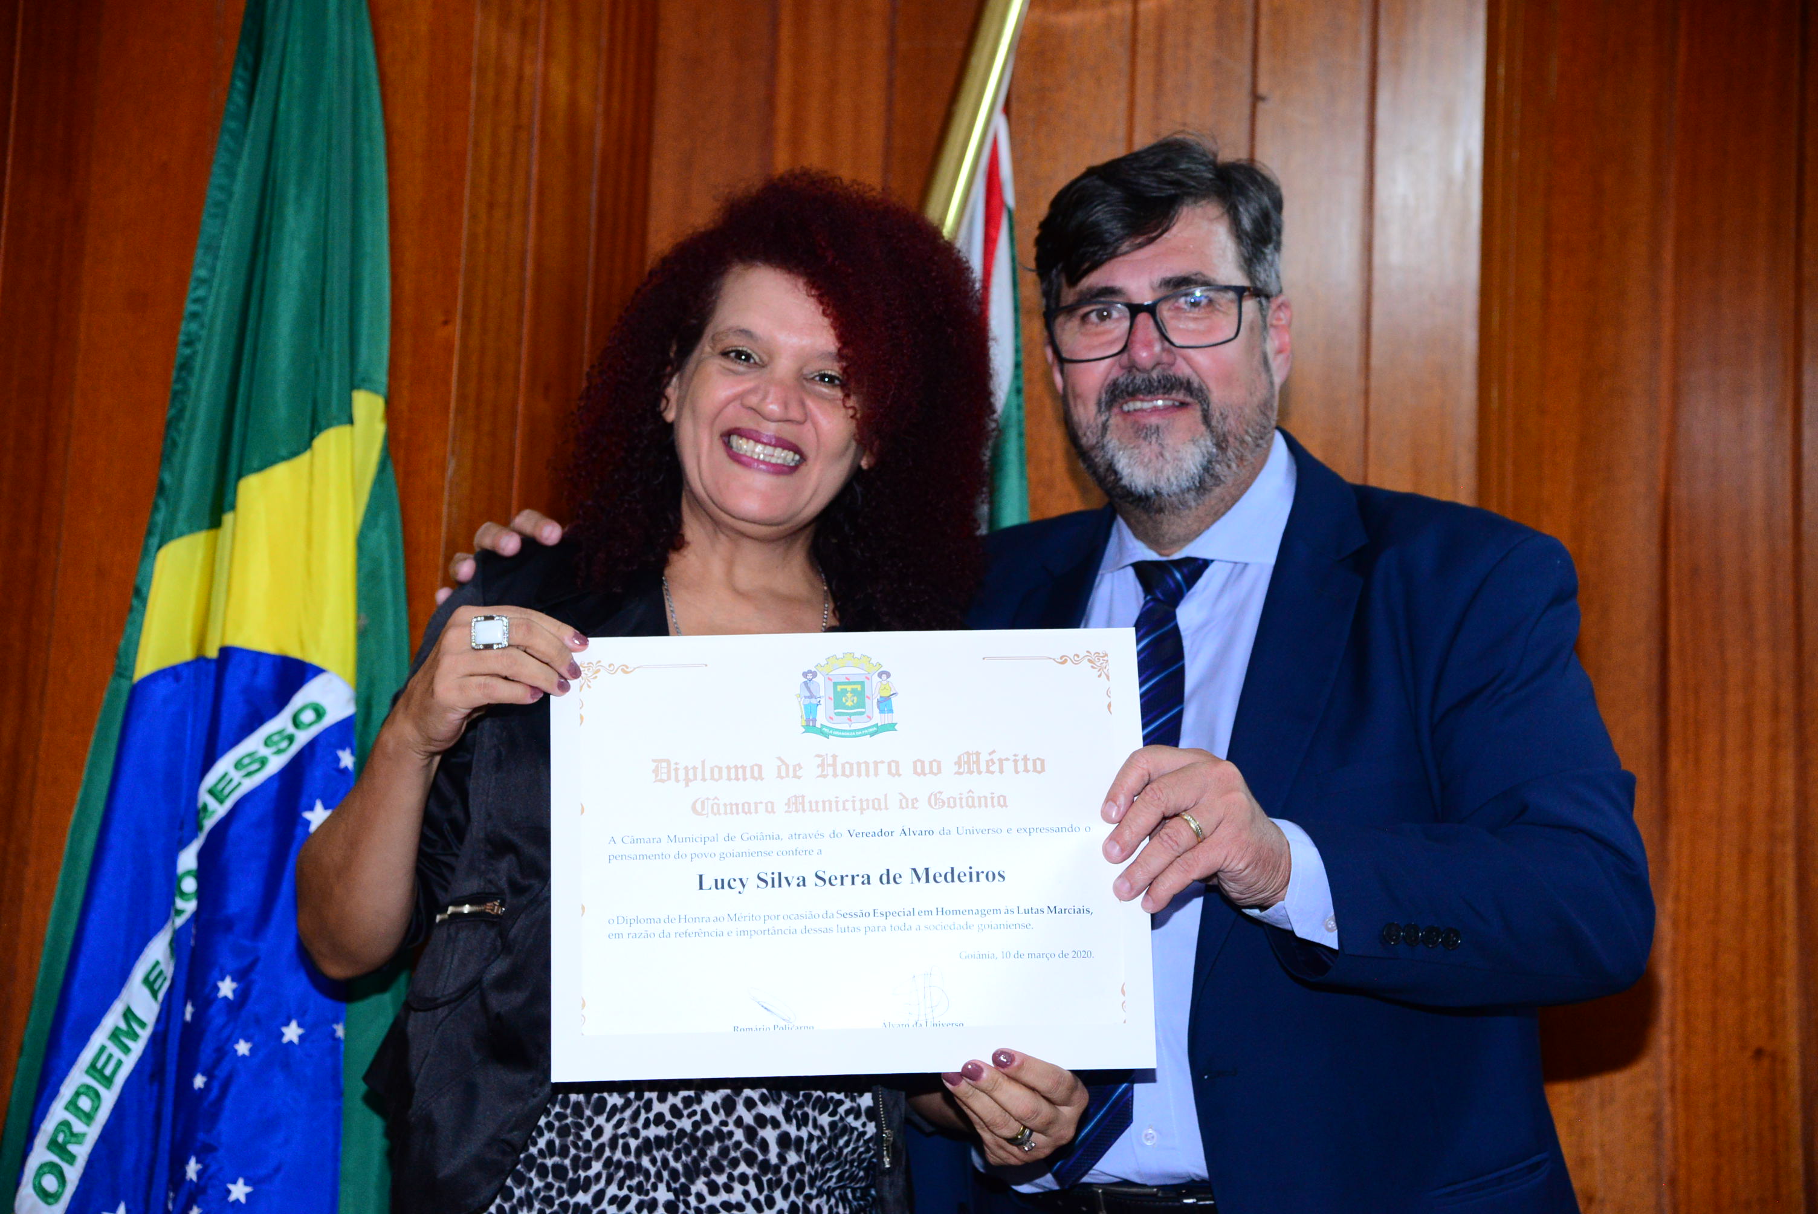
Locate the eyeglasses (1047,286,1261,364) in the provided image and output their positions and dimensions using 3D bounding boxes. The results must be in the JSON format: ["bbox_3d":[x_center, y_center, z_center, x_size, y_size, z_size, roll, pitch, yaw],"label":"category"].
[{"bbox_3d":[0.179,-0.193,2.648,0.140,0.045,0.140,-6,0,15],"label":"eyeglasses"}]

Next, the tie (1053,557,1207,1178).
[{"bbox_3d":[0.141,0.178,2.560,0.090,0.435,0.070,6,-14,14],"label":"tie"}]

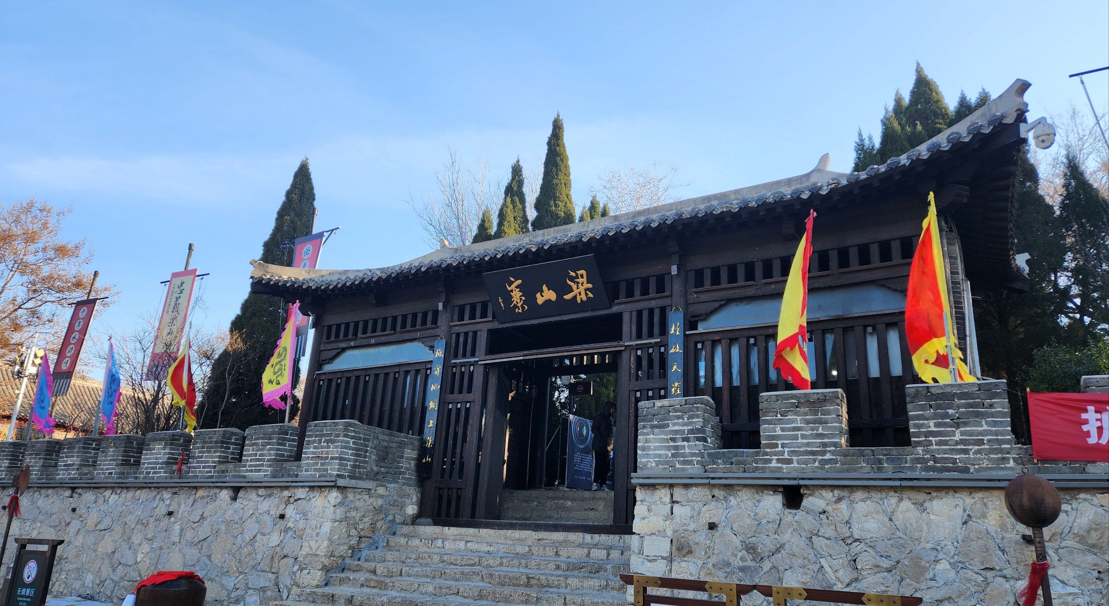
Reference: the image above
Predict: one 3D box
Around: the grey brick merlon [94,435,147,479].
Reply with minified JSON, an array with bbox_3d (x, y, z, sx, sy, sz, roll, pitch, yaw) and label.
[{"bbox_3d":[-8.489,3.026,14.430,0.808,0.808,0.408,-8,-22,30],"label":"grey brick merlon"}]

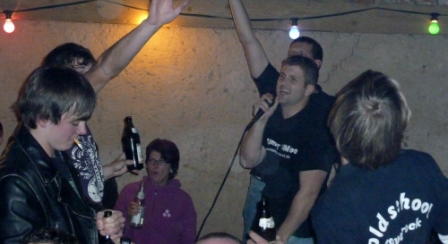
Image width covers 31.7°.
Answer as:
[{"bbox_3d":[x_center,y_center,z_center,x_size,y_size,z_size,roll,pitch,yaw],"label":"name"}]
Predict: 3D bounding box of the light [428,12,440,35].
[{"bbox_3d":[1.213,-0.565,4.550,0.063,0.118,0.063,1,10,0],"label":"light"}]

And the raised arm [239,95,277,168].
[{"bbox_3d":[0.155,0.043,3.600,0.125,0.360,0.140,14,3,23],"label":"raised arm"}]

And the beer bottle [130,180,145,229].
[{"bbox_3d":[-0.440,0.431,4.100,0.064,0.250,0.064,8,7,0],"label":"beer bottle"}]

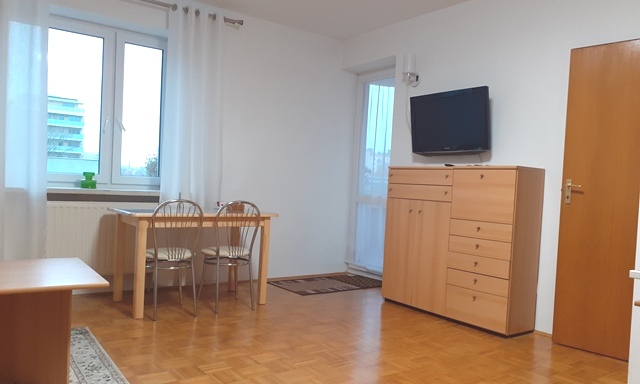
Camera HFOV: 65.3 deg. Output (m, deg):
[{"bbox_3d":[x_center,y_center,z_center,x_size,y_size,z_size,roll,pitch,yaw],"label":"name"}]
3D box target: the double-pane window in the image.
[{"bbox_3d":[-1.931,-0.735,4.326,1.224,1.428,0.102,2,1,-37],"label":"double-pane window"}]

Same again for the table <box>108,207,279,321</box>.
[{"bbox_3d":[-1.030,0.530,4.067,1.158,0.747,0.694,2,1,-37],"label":"table"}]

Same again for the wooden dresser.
[{"bbox_3d":[1.126,0.408,4.133,0.369,1.211,1.269,2,1,-37],"label":"wooden dresser"}]

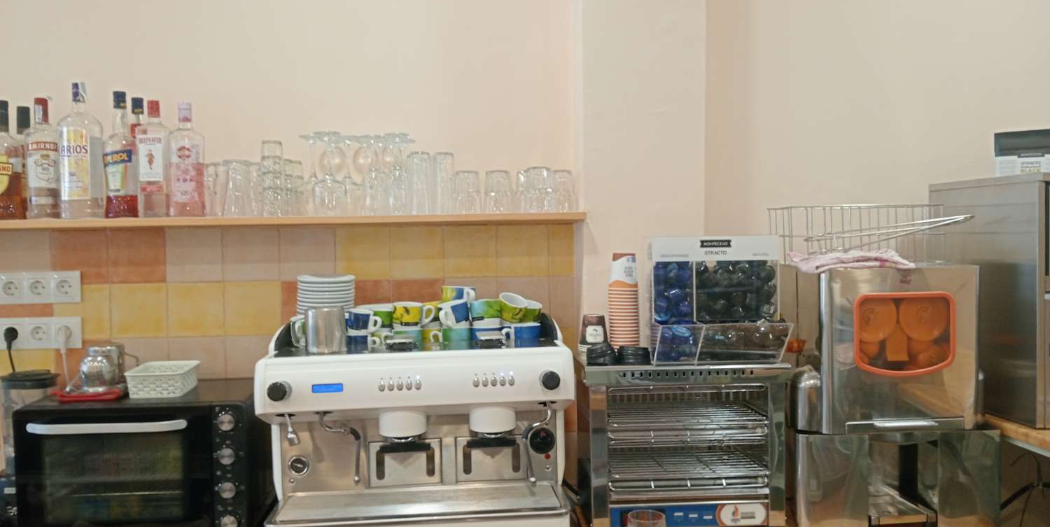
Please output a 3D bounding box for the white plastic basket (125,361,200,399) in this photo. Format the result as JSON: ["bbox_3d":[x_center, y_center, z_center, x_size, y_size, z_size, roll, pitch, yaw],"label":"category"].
[{"bbox_3d":[-0.894,0.290,2.115,0.137,0.060,0.195,-1,2,-6],"label":"white plastic basket"}]

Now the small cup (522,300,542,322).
[{"bbox_3d":[0.008,0.116,2.010,0.076,0.057,0.068,9,12,0],"label":"small cup"}]

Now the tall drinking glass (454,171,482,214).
[{"bbox_3d":[-0.155,-0.192,2.300,0.078,0.120,0.078,-1,2,-6],"label":"tall drinking glass"}]

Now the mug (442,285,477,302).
[{"bbox_3d":[-0.151,0.083,2.008,0.078,0.057,0.104,-1,2,-22],"label":"mug"}]

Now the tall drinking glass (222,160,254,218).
[{"bbox_3d":[-0.745,-0.195,2.210,0.077,0.150,0.077,-1,2,-6],"label":"tall drinking glass"}]

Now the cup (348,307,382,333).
[{"bbox_3d":[-0.373,0.136,1.978,0.088,0.056,0.065,4,4,10],"label":"cup"}]

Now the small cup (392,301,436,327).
[{"bbox_3d":[-0.256,0.119,1.955,0.098,0.058,0.070,-1,2,-8],"label":"small cup"}]

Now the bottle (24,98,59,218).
[{"bbox_3d":[-1.232,-0.269,2.174,0.085,0.304,0.085,-3,4,-27],"label":"bottle"}]

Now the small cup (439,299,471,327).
[{"bbox_3d":[-0.173,0.124,2.021,0.070,0.056,0.092,-9,7,41],"label":"small cup"}]

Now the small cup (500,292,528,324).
[{"bbox_3d":[-0.038,0.115,2.059,0.072,0.058,0.092,20,19,-8],"label":"small cup"}]

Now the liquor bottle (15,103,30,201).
[{"bbox_3d":[-1.299,-0.259,2.200,0.085,0.295,0.085,-1,2,0],"label":"liquor bottle"}]

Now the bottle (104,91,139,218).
[{"bbox_3d":[-1.012,-0.273,2.130,0.078,0.316,0.078,-1,2,2],"label":"bottle"}]

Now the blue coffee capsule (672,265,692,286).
[{"bbox_3d":[0.394,0.031,2.130,0.046,0.048,0.044,-1,4,-6],"label":"blue coffee capsule"}]

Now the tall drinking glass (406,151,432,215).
[{"bbox_3d":[-0.284,-0.217,2.303,0.062,0.167,0.062,-1,4,-6],"label":"tall drinking glass"}]

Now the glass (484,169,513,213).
[{"bbox_3d":[-0.072,-0.194,2.310,0.078,0.120,0.078,-1,2,-6],"label":"glass"}]

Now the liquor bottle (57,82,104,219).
[{"bbox_3d":[-1.114,-0.282,2.135,0.102,0.342,0.098,-1,2,0],"label":"liquor bottle"}]

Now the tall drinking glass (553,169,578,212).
[{"bbox_3d":[0.110,-0.201,2.350,0.077,0.120,0.077,-1,2,-6],"label":"tall drinking glass"}]

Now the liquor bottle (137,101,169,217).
[{"bbox_3d":[-0.964,-0.272,2.207,0.077,0.302,0.063,-1,4,-6],"label":"liquor bottle"}]

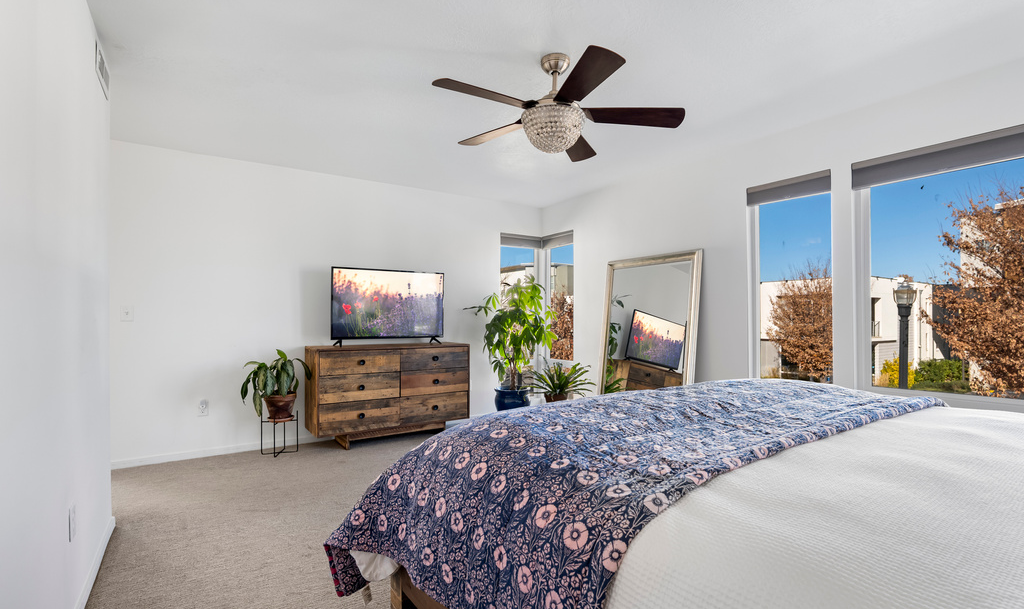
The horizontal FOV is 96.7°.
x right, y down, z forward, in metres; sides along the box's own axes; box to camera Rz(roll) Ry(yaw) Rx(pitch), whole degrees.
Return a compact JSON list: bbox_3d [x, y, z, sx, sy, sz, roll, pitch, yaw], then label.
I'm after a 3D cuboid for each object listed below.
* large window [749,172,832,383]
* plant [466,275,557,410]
[{"bbox_3d":[2.017,-0.169,3.301,0.104,1.472,0.562,1,-2,-35],"label":"large window"},{"bbox_3d":[-0.007,0.469,4.897,0.913,1.541,0.780,0,-1,0],"label":"plant"}]

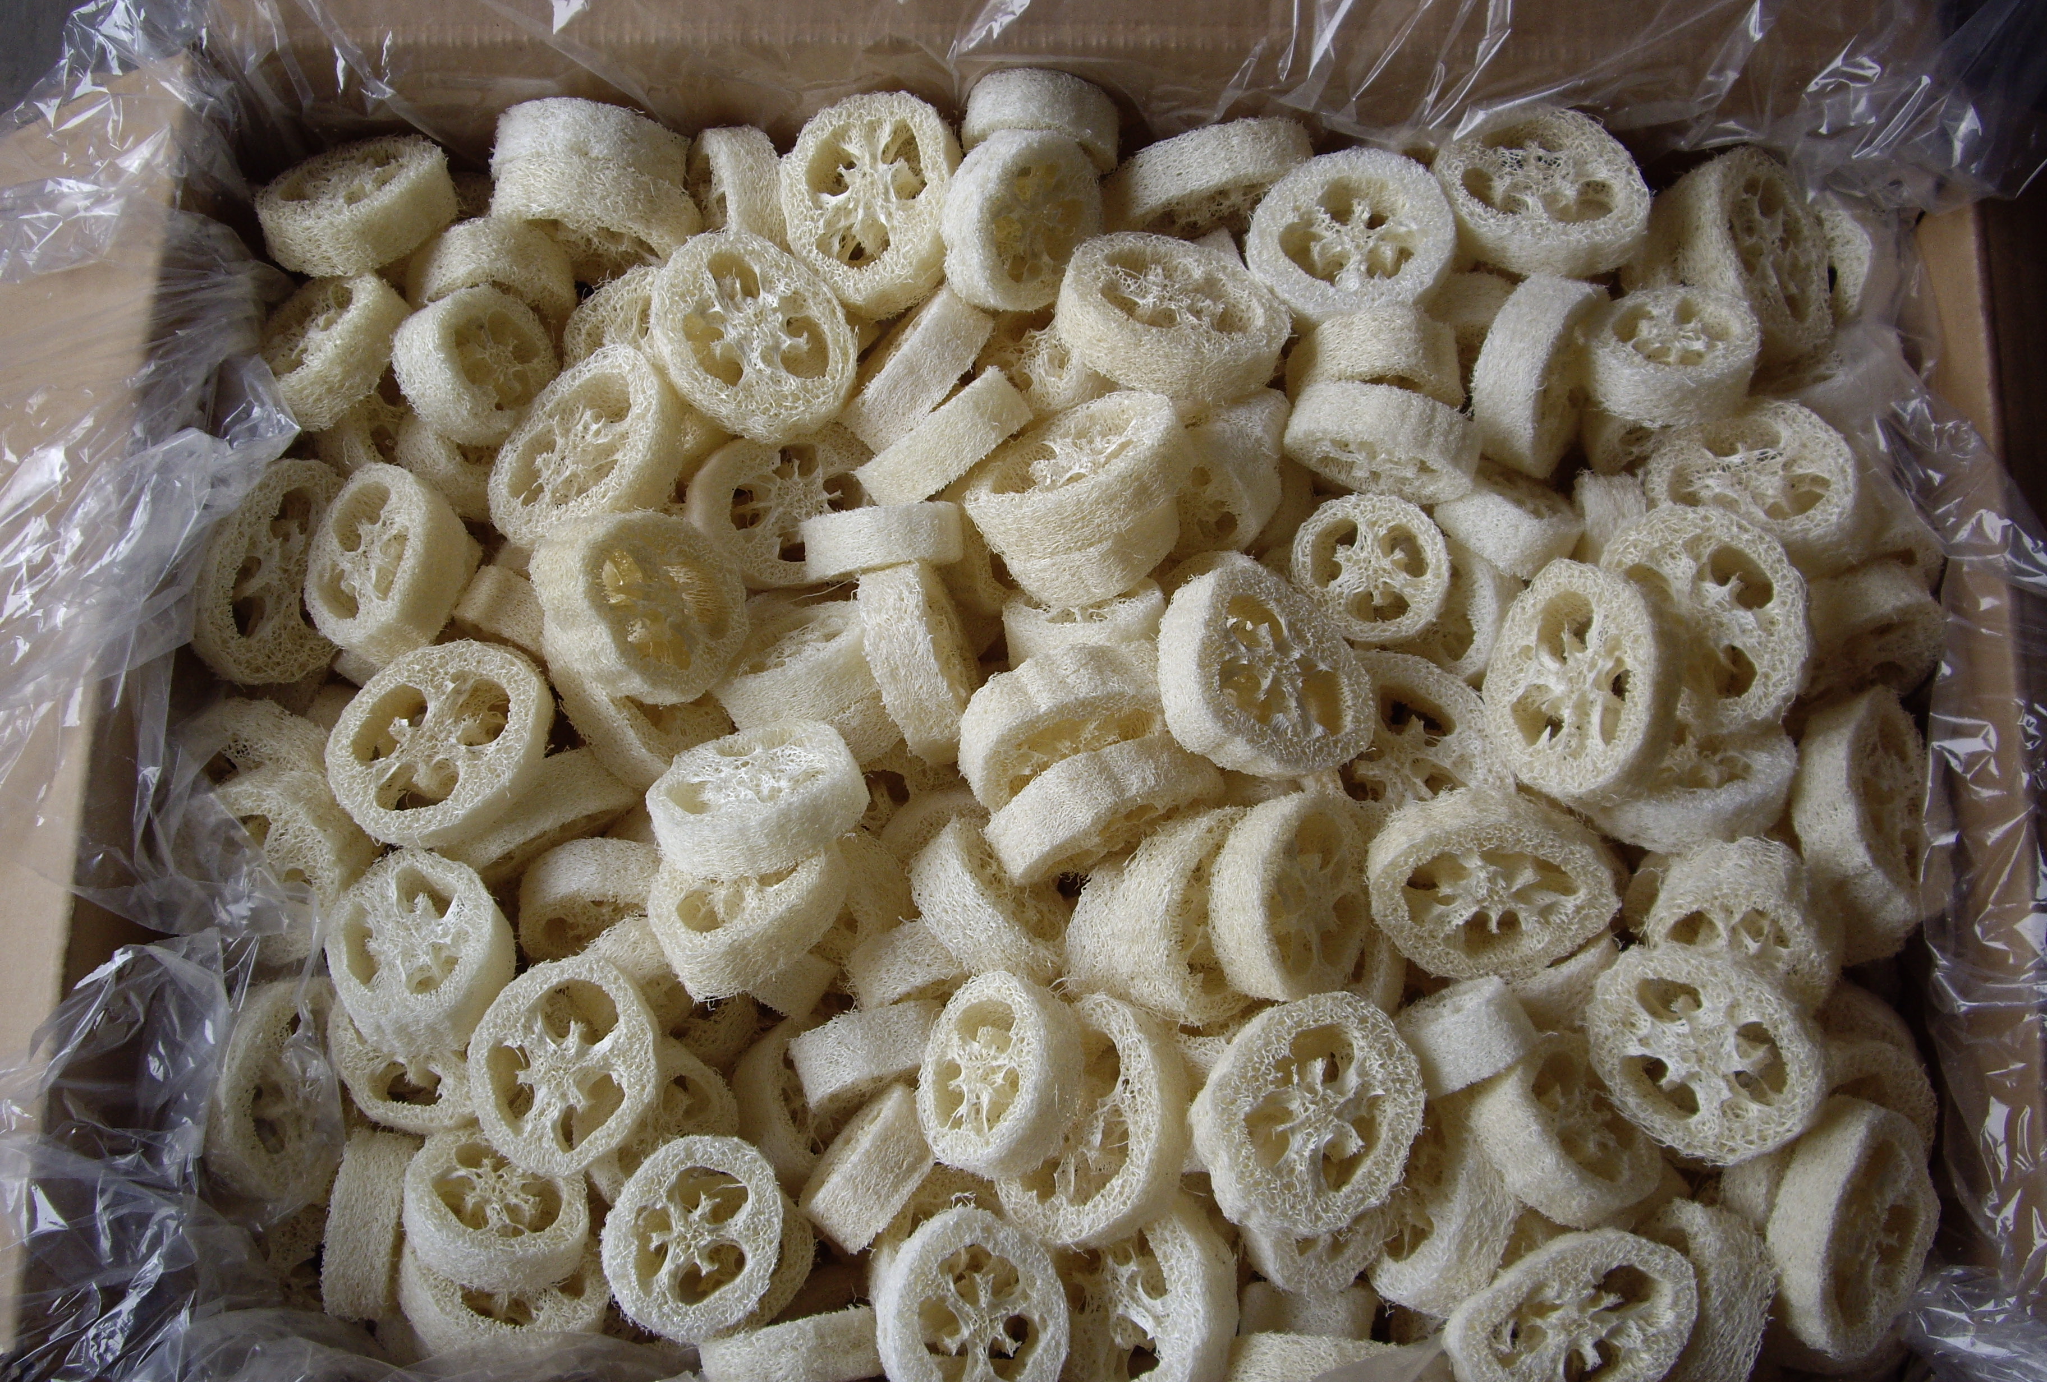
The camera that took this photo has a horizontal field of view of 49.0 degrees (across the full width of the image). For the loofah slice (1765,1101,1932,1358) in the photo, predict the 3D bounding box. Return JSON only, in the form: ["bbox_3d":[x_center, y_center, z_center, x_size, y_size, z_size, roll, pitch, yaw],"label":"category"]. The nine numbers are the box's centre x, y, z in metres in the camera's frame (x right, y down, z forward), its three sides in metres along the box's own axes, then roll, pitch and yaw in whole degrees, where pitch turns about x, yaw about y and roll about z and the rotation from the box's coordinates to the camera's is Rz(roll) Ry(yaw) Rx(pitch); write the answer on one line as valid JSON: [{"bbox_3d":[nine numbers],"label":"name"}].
[{"bbox_3d":[0.241,0.158,0.654,0.067,0.021,0.076,20,74,-38],"label":"loofah slice"}]

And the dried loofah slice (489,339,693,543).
[{"bbox_3d":[-0.140,-0.075,0.730,0.058,0.020,0.079,14,66,30],"label":"dried loofah slice"}]

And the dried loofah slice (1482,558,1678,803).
[{"bbox_3d":[0.170,-0.004,0.684,0.056,0.018,0.072,0,90,39],"label":"dried loofah slice"}]

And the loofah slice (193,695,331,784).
[{"bbox_3d":[-0.246,0.034,0.713,0.063,0.063,0.022,30,35,-15],"label":"loofah slice"}]

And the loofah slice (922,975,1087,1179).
[{"bbox_3d":[-0.007,0.115,0.666,0.052,0.018,0.060,-2,76,45],"label":"loofah slice"}]

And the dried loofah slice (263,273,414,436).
[{"bbox_3d":[-0.230,-0.114,0.749,0.051,0.020,0.053,-11,47,32],"label":"dried loofah slice"}]

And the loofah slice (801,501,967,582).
[{"bbox_3d":[-0.046,-0.050,0.740,0.051,0.051,0.019,-5,96,-3],"label":"loofah slice"}]

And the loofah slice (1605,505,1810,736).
[{"bbox_3d":[0.212,-0.022,0.696,0.063,0.022,0.071,-11,83,26],"label":"loofah slice"}]

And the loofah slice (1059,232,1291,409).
[{"bbox_3d":[0.046,-0.114,0.690,0.068,0.022,0.063,12,45,2],"label":"loofah slice"}]

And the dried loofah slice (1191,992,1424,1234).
[{"bbox_3d":[0.083,0.124,0.661,0.061,0.021,0.074,34,72,0],"label":"dried loofah slice"}]

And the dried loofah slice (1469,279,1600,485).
[{"bbox_3d":[0.168,-0.102,0.730,0.022,0.061,0.063,24,103,28],"label":"dried loofah slice"}]

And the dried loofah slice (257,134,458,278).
[{"bbox_3d":[-0.229,-0.167,0.775,0.065,0.022,0.065,-17,38,-12],"label":"dried loofah slice"}]

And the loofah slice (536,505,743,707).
[{"bbox_3d":[-0.117,-0.026,0.687,0.024,0.064,0.061,2,93,39],"label":"loofah slice"}]

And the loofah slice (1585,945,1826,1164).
[{"bbox_3d":[0.200,0.106,0.655,0.069,0.018,0.059,34,98,25],"label":"loofah slice"}]

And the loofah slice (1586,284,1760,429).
[{"bbox_3d":[0.202,-0.103,0.695,0.051,0.020,0.049,3,43,16],"label":"loofah slice"}]

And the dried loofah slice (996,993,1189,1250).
[{"bbox_3d":[0.021,0.130,0.675,0.055,0.021,0.075,6,78,26],"label":"dried loofah slice"}]

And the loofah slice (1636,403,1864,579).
[{"bbox_3d":[0.234,-0.065,0.718,0.069,0.018,0.066,-1,46,18],"label":"loofah slice"}]

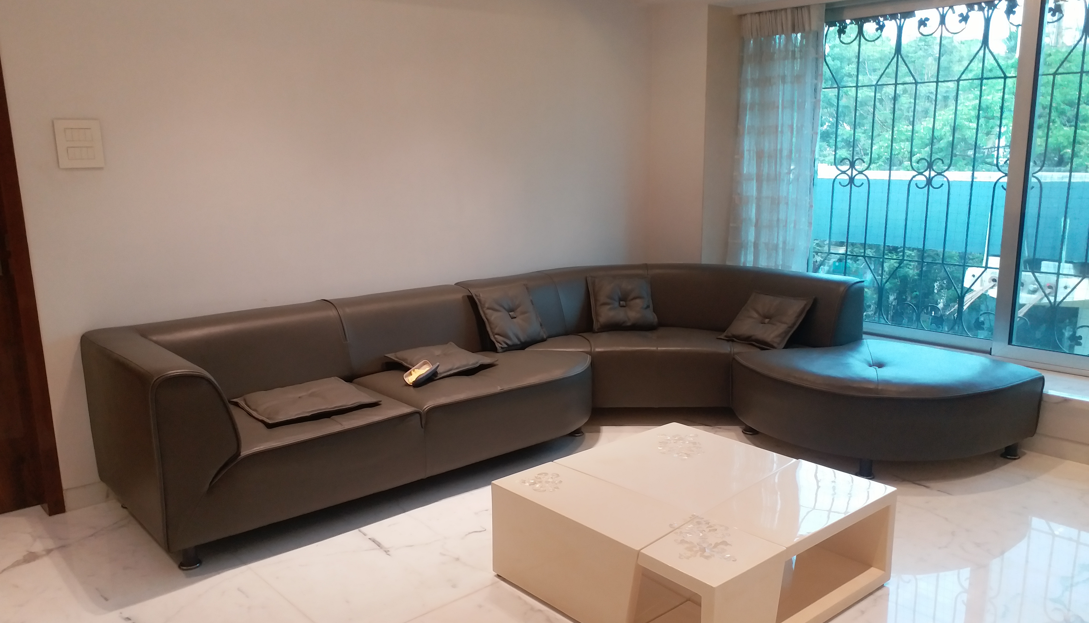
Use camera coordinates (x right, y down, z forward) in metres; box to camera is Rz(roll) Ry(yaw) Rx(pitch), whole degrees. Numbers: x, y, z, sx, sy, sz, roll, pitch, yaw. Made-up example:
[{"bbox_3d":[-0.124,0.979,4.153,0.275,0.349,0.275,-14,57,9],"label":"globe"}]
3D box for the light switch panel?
[{"bbox_3d":[-1.854,-0.667,3.392,0.165,0.190,0.015,-10,14,-41],"label":"light switch panel"}]

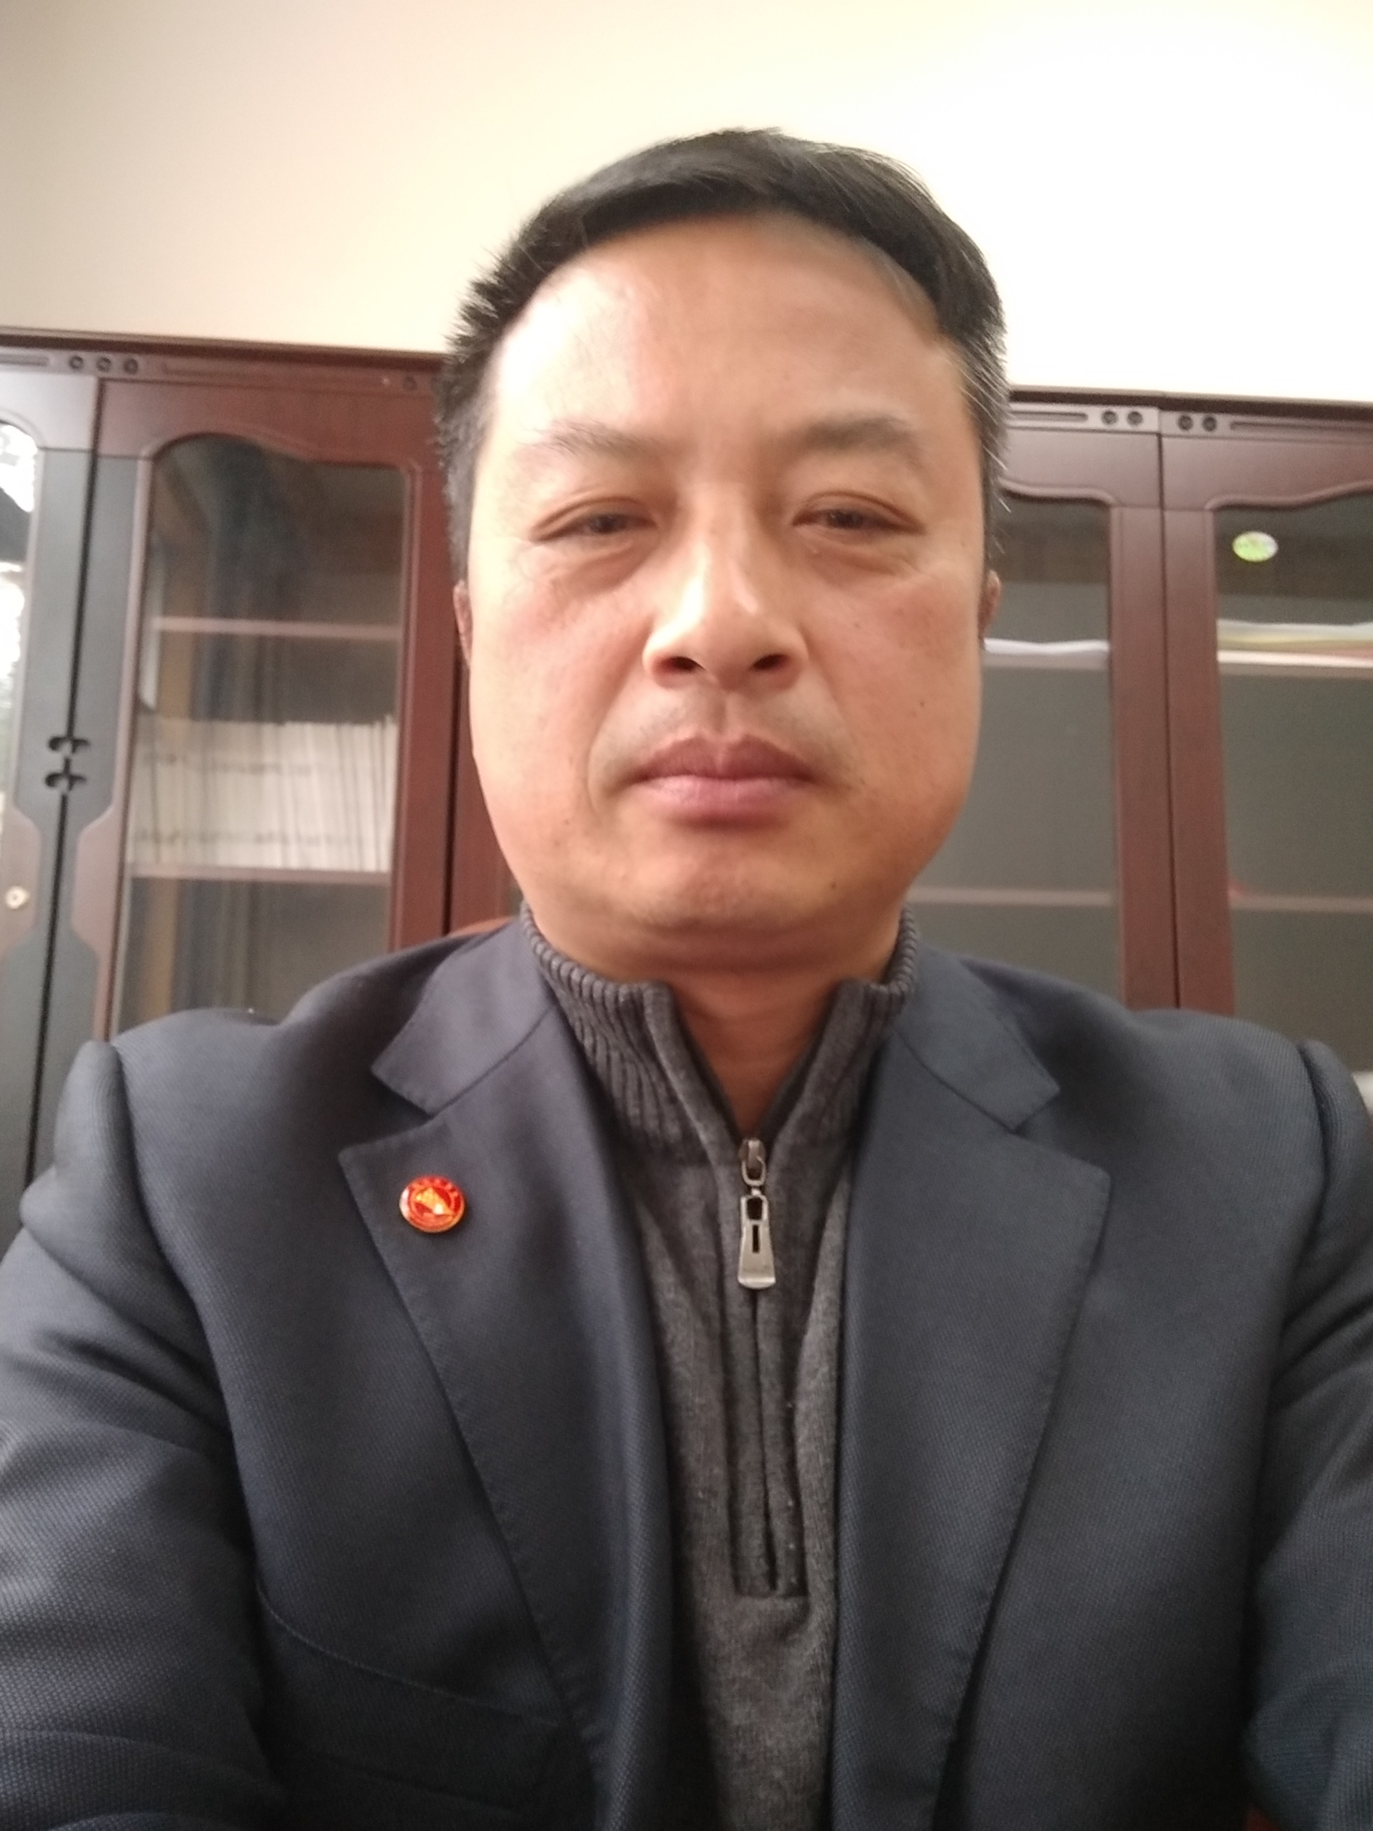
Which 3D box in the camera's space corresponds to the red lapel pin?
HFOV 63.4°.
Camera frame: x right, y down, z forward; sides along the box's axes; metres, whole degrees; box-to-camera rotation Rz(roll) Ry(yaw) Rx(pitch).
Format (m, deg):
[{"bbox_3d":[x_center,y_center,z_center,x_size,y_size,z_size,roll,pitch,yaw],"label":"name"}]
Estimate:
[{"bbox_3d":[-0.076,0.086,0.333,0.019,0.019,0.003,7,-37,-7],"label":"red lapel pin"}]

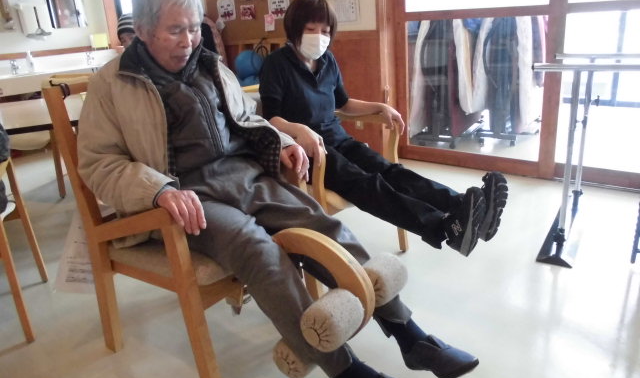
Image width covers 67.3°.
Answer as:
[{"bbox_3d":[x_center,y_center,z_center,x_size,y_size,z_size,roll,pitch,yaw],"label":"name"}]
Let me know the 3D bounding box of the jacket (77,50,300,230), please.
[{"bbox_3d":[-0.375,-0.142,1.418,0.470,0.530,0.580,13,26,39],"label":"jacket"}]

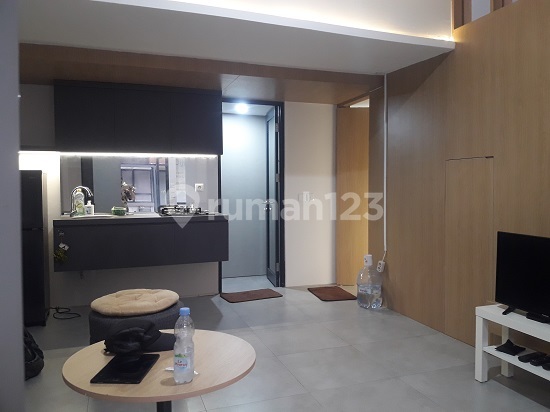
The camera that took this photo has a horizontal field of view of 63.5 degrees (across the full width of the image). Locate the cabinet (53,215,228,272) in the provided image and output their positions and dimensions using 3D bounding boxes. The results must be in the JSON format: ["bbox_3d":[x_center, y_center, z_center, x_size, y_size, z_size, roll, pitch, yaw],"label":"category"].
[{"bbox_3d":[-1.309,0.330,4.487,1.600,0.460,0.550,-1,3,-19],"label":"cabinet"}]

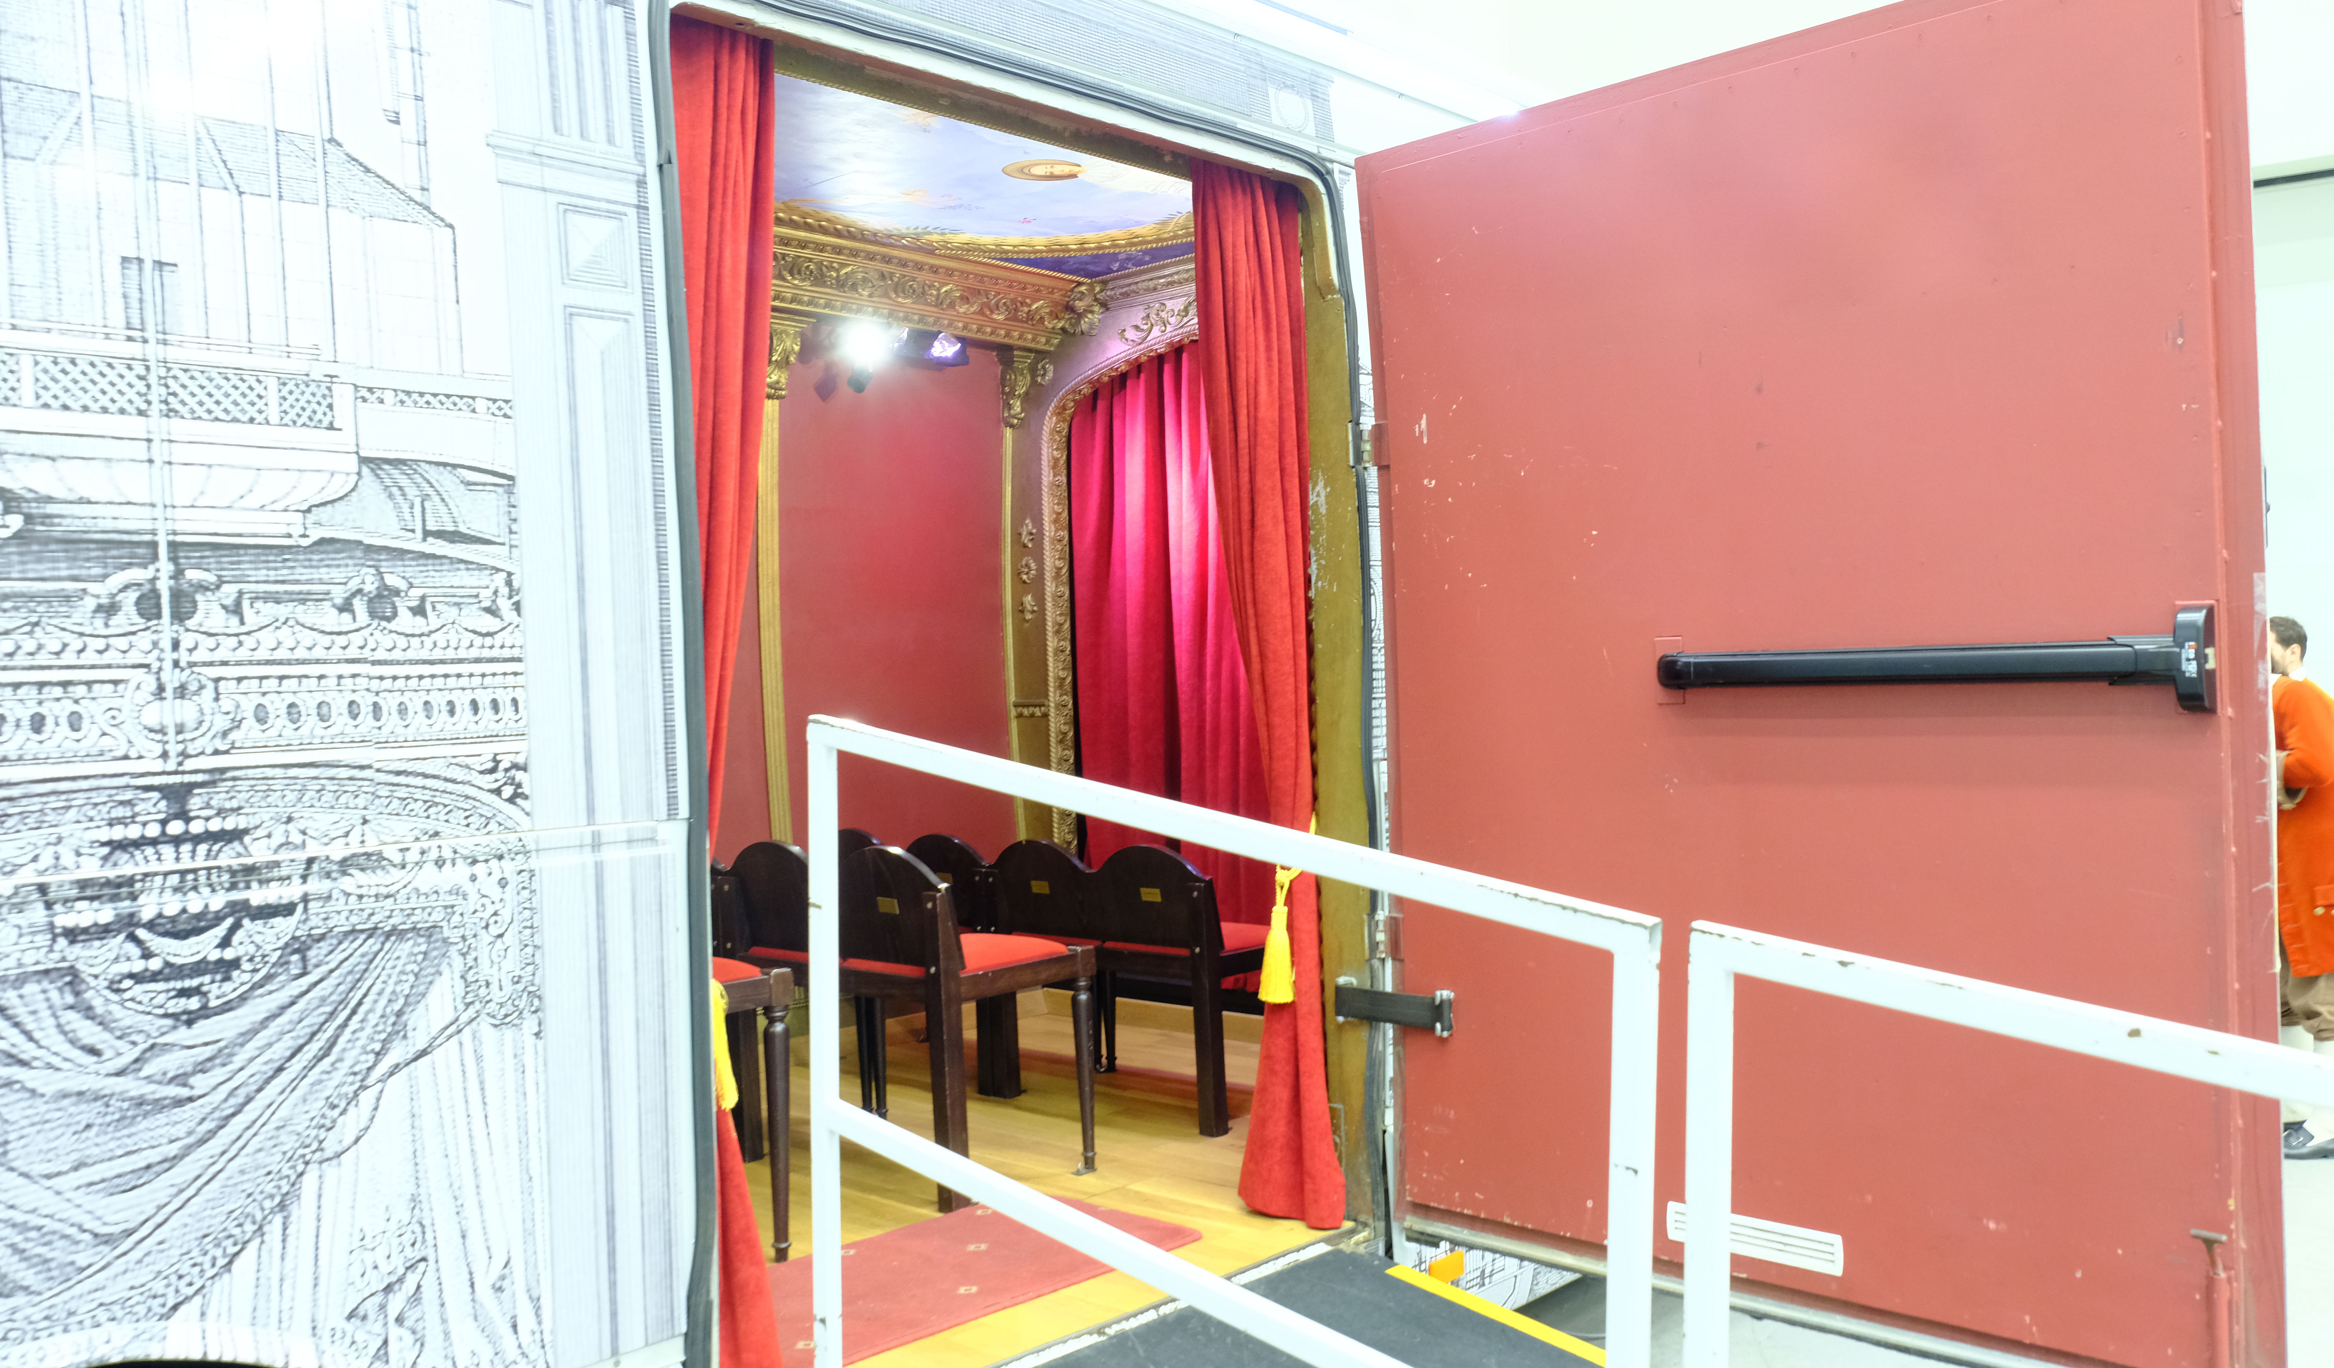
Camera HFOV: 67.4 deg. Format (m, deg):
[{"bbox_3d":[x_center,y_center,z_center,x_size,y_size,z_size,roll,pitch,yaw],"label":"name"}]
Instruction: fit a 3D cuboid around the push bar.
[{"bbox_3d":[1.112,-0.027,2.627,0.785,0.149,0.078,-2,0,44],"label":"push bar"}]

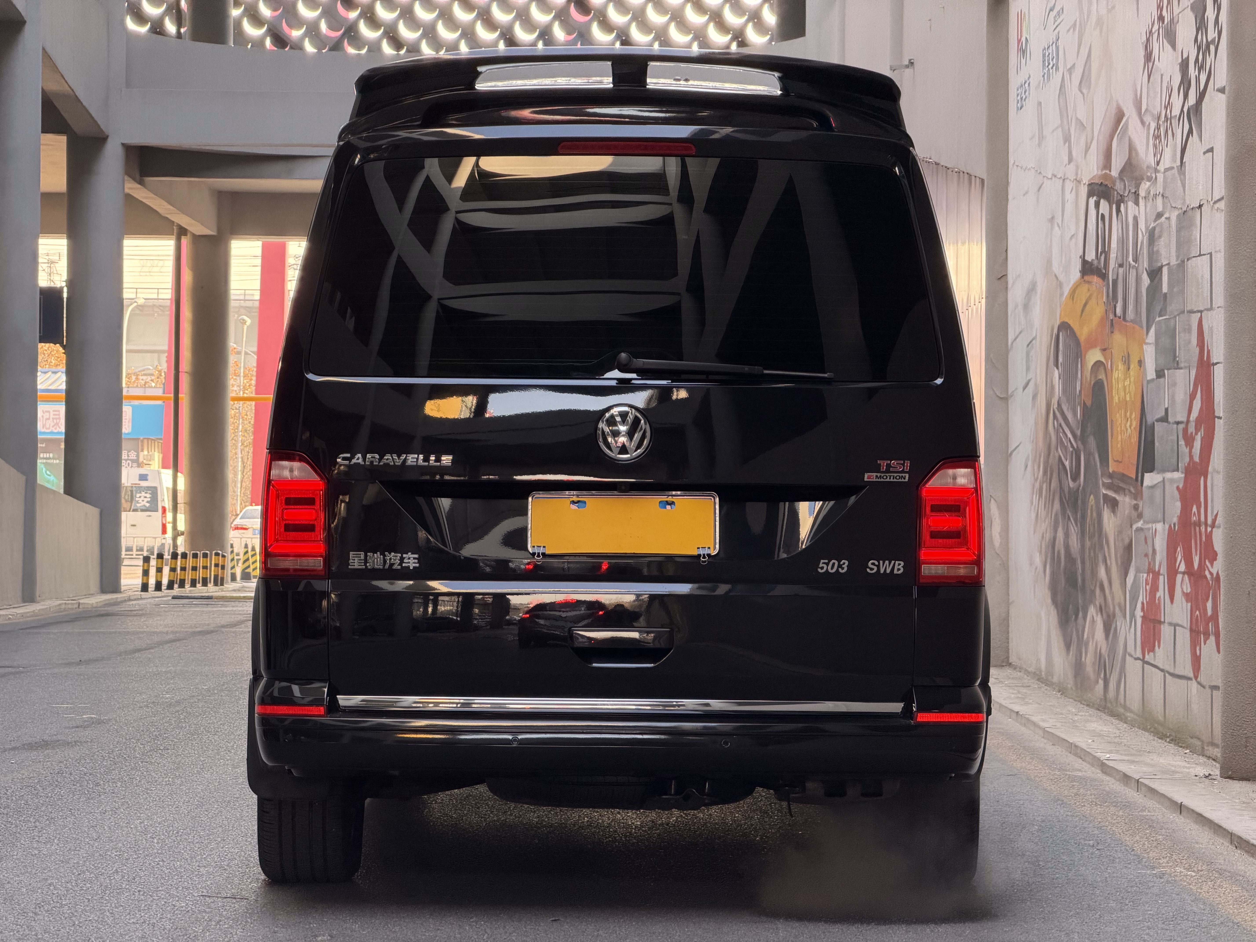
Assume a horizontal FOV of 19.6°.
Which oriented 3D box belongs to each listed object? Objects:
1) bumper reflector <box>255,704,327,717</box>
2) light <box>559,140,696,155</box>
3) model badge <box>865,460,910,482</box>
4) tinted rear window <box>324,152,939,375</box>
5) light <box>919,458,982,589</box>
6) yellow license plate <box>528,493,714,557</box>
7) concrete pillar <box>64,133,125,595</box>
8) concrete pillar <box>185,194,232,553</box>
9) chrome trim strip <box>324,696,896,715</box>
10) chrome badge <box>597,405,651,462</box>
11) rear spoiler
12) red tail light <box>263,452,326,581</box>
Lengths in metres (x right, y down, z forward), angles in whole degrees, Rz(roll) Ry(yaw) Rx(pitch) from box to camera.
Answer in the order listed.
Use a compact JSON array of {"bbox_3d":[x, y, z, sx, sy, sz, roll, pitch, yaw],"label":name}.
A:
[{"bbox_3d":[-0.801,0.569,8.620,0.170,0.029,0.035,0,-1,6],"label":"bumper reflector"},{"bbox_3d":[-0.002,-0.787,8.850,0.335,0.032,0.035,1,-7,0],"label":"light"},{"bbox_3d":[0.622,0.000,8.700,0.108,0.052,0.010,1,-7,0],"label":"model badge"},{"bbox_3d":[-0.007,-0.493,8.800,1.520,0.560,0.110,1,-13,0],"label":"tinted rear window"},{"bbox_3d":[0.776,0.124,8.740,0.158,0.302,0.125,1,-1,0],"label":"light"},{"bbox_3d":[-0.011,0.129,8.700,0.456,0.150,0.018,1,-1,0],"label":"yellow license plate"},{"bbox_3d":[-6.556,-1.309,44.600,0.730,5.700,0.730,1,-1,0],"label":"concrete pillar"},{"bbox_3d":[-6.250,-1.249,54.000,0.690,5.650,0.690,1,-1,0],"label":"concrete pillar"},{"bbox_3d":[-0.019,0.560,8.660,1.360,0.034,0.045,1,-1,0],"label":"chrome trim strip"},{"bbox_3d":[-0.009,-0.091,8.710,0.132,0.134,0.022,1,-7,0],"label":"chrome badge"},{"bbox_3d":[-0.004,-0.931,8.880,1.360,0.210,0.300,1,-1,0],"label":"rear spoiler"},{"bbox_3d":[-0.804,0.104,8.740,0.158,0.302,0.125,1,-1,0],"label":"red tail light"}]

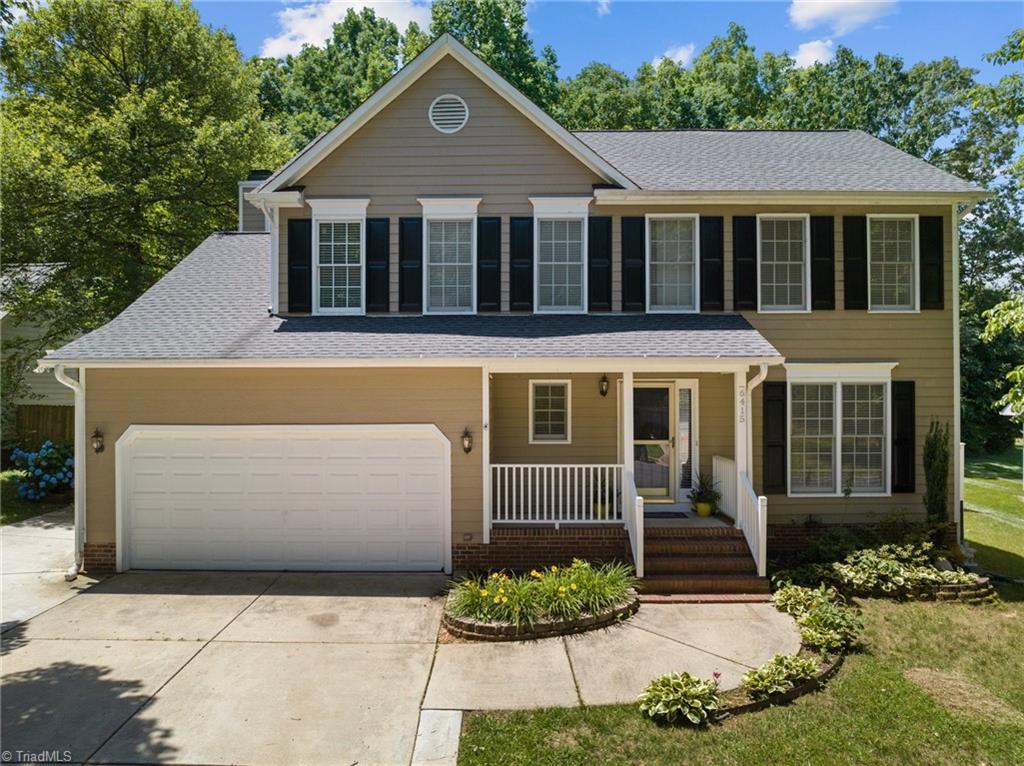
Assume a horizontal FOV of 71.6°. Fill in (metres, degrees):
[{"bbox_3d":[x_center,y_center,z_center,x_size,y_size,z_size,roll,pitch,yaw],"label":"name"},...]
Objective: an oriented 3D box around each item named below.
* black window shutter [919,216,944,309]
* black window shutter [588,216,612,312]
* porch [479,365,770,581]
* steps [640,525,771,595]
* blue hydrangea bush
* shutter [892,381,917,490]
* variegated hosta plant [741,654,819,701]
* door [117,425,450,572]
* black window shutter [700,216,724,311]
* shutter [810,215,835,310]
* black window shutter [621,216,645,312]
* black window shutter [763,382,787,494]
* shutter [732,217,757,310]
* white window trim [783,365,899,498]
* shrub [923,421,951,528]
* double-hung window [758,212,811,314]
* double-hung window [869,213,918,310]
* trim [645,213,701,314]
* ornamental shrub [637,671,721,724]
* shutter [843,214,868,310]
[{"bbox_3d":[7.181,-2.045,12.130,0.405,1.593,0.050,0,0,0],"label":"black window shutter"},{"bbox_3d":[1.495,-2.024,12.040,0.406,1.621,0.050,0,0,-1],"label":"black window shutter"},{"bbox_3d":[1.592,1.300,10.959,4.000,3.150,2.350,0,0,0],"label":"porch"},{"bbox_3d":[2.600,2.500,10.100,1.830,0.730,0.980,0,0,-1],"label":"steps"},{"bbox_3d":[-10.998,2.072,16.794,1.650,1.400,1.450,0,0,0],"label":"blue hydrangea bush"},{"bbox_3d":[6.684,0.923,12.108,0.405,1.905,0.050,0,0,0],"label":"shutter"},{"bbox_3d":[2.531,2.716,6.677,0.690,0.310,0.580,0,0,0],"label":"variegated hosta plant"},{"bbox_3d":[-3.430,1.741,10.670,5.069,2.234,0.200,0,0,-1],"label":"door"},{"bbox_3d":[3.423,-2.039,12.133,0.405,1.606,0.050,0,0,0],"label":"black window shutter"},{"bbox_3d":[5.296,-2.050,12.090,0.409,1.611,0.050,0,0,-1],"label":"shutter"},{"bbox_3d":[2.056,-2.024,12.040,0.404,1.621,0.050,0,0,-1],"label":"black window shutter"},{"bbox_3d":[4.487,0.933,12.109,0.405,1.909,0.050,0,0,0],"label":"black window shutter"},{"bbox_3d":[3.984,-2.041,12.133,0.405,1.601,0.050,0,0,0],"label":"shutter"},{"bbox_3d":[5.607,0.798,12.070,1.906,2.284,0.140,0,0,-1],"label":"white window trim"},{"bbox_3d":[7.032,1.580,11.750,0.440,2.000,0.430,0,0,-1],"label":"shrub"},{"bbox_3d":[4.634,-2.047,12.100,0.926,1.706,0.100,0,0,-1],"label":"double-hung window"},{"bbox_3d":[6.514,-2.046,12.120,0.897,1.700,0.110,0,0,-1],"label":"double-hung window"},{"bbox_3d":[2.741,-2.041,12.114,0.945,1.720,0.080,0,0,0],"label":"trim"},{"bbox_3d":[1.510,2.770,6.400,0.720,0.350,0.650,0,0,-1],"label":"ornamental shrub"},{"bbox_3d":[5.875,-2.047,12.131,0.405,1.589,0.050,0,0,0],"label":"shutter"}]

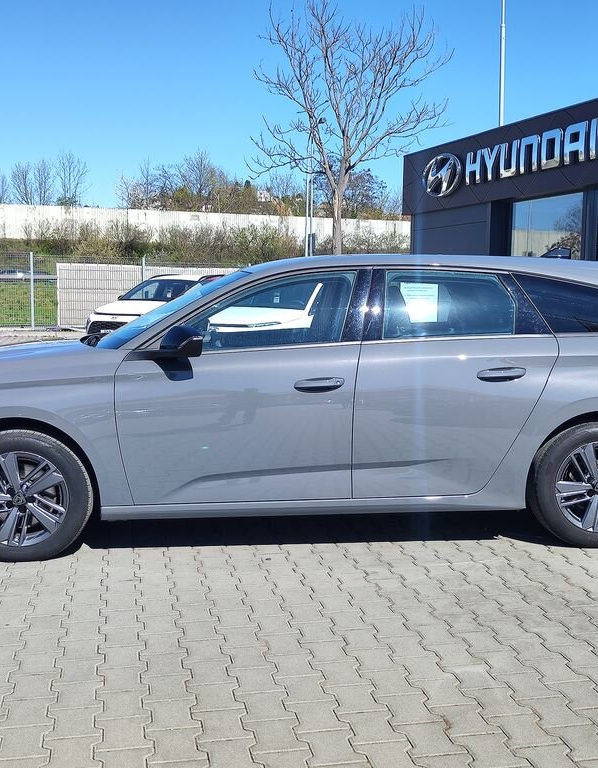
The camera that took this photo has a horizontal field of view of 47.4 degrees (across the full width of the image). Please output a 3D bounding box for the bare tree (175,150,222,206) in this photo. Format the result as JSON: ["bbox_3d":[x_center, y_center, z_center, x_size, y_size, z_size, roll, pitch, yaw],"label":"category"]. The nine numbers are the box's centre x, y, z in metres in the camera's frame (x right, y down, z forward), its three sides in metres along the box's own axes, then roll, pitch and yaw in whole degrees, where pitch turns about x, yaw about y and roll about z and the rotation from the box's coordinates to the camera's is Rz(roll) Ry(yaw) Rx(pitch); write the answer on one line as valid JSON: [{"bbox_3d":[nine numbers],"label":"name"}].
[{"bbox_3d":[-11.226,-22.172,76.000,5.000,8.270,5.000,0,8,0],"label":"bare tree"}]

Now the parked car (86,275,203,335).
[{"bbox_3d":[-2.380,-1.370,13.500,1.790,1.510,4.180,4,9,27],"label":"parked car"}]

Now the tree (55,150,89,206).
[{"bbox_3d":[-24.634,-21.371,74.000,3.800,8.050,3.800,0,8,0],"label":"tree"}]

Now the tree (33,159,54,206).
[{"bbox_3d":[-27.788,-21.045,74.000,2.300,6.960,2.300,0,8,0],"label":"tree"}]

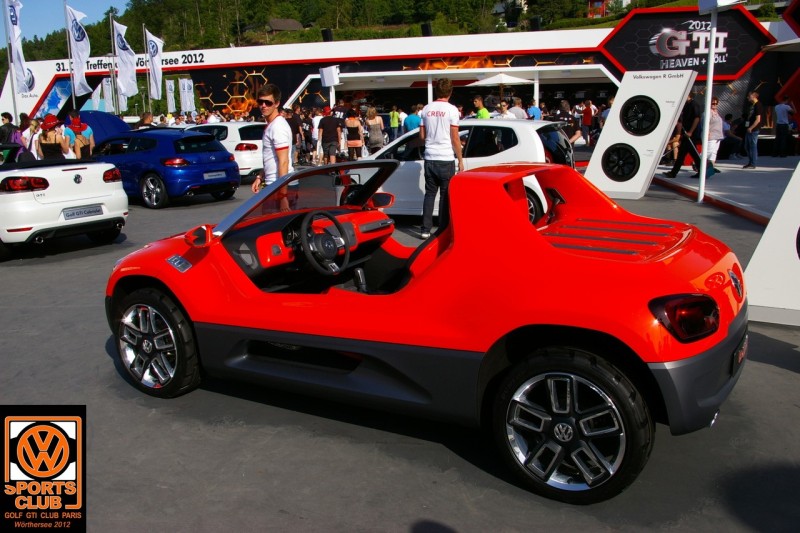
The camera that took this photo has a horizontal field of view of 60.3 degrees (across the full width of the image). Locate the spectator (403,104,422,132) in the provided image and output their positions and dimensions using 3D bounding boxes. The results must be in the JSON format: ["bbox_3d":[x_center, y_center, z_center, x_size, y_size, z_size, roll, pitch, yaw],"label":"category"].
[{"bbox_3d":[0.350,-3.549,18.985,0.520,1.750,0.350,1,13,7],"label":"spectator"}]

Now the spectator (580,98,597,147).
[{"bbox_3d":[7.290,-5.568,26.775,0.500,1.760,0.360,-8,14,-30],"label":"spectator"}]

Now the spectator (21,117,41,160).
[{"bbox_3d":[-6.247,-1.748,11.862,0.360,1.560,0.460,-6,14,-24],"label":"spectator"}]

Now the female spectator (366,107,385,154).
[{"bbox_3d":[-0.619,-3.145,17.300,0.460,1.680,0.320,0,12,6],"label":"female spectator"}]

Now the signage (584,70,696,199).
[{"bbox_3d":[3.929,-2.179,11.536,1.750,2.050,0.450,6,14,29],"label":"signage"}]

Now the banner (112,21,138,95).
[{"bbox_3d":[-10.012,-7.586,25.119,1.050,2.850,0.350,-2,12,-6],"label":"banner"}]

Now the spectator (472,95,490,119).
[{"bbox_3d":[1.651,-2.560,14.000,0.360,1.780,0.500,1,12,9],"label":"spectator"}]

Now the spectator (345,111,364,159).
[{"bbox_3d":[-1.122,-3.062,17.200,0.460,1.660,0.320,0,12,3],"label":"spectator"}]

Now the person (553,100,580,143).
[{"bbox_3d":[3.593,-2.716,14.980,0.580,1.720,0.420,0,13,6],"label":"person"}]

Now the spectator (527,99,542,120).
[{"bbox_3d":[3.915,-3.959,20.134,0.520,1.760,0.350,5,14,23],"label":"spectator"}]

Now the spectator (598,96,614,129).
[{"bbox_3d":[5.679,-3.727,18.800,0.520,1.750,0.340,6,14,30],"label":"spectator"}]

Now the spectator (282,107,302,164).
[{"bbox_3d":[-3.101,-3.901,20.614,0.500,1.760,0.360,6,14,30],"label":"spectator"}]

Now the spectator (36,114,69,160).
[{"bbox_3d":[-5.721,-1.724,11.567,0.520,1.620,0.380,2,13,11],"label":"spectator"}]

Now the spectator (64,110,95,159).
[{"bbox_3d":[-5.774,-1.996,12.614,0.580,1.680,0.360,2,13,11],"label":"spectator"}]

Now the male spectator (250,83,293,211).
[{"bbox_3d":[-1.106,-0.731,6.250,0.420,1.800,0.520,-5,13,-20],"label":"male spectator"}]

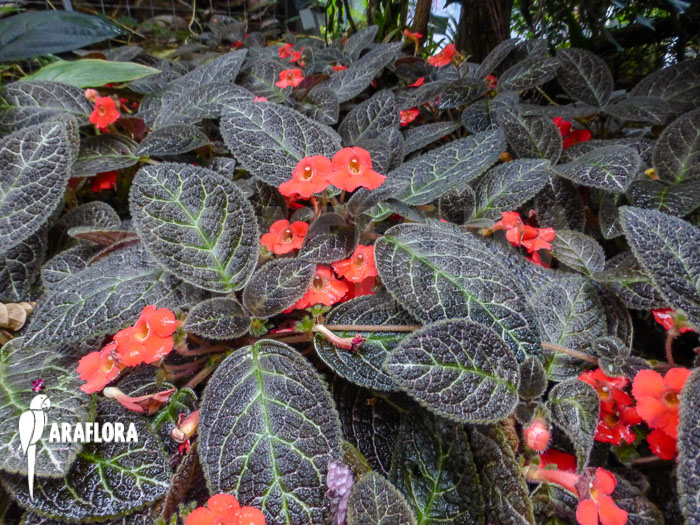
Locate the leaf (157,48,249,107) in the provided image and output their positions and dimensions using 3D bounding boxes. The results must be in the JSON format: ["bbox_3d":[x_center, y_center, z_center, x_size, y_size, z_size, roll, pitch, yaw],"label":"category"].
[{"bbox_3d":[-0.147,-0.183,0.485,0.055,0.016,0.118,32,63,22],"label":"leaf"}]

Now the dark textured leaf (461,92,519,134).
[{"bbox_3d":[0.131,-0.136,0.451,0.055,0.013,0.074,5,52,4],"label":"dark textured leaf"}]

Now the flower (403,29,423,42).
[{"bbox_3d":[0.097,-0.340,0.740,0.030,0.022,0.028,-18,3,10],"label":"flower"}]

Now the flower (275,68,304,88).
[{"bbox_3d":[-0.062,-0.188,0.497,0.029,0.021,0.019,-1,7,-2],"label":"flower"}]

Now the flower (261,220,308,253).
[{"bbox_3d":[-0.040,-0.015,0.297,0.028,0.021,0.019,-2,9,-3],"label":"flower"}]

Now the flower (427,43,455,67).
[{"bbox_3d":[0.107,-0.232,0.554,0.030,0.024,0.031,-50,39,4],"label":"flower"}]

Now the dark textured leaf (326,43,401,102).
[{"bbox_3d":[0.013,-0.184,0.470,0.051,0.014,0.107,32,62,28],"label":"dark textured leaf"}]

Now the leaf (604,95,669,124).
[{"bbox_3d":[0.274,-0.145,0.464,0.054,0.010,0.039,26,49,30],"label":"leaf"}]

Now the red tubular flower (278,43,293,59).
[{"bbox_3d":[-0.112,-0.372,0.857,0.027,0.028,0.024,5,9,8],"label":"red tubular flower"}]

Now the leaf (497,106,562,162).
[{"bbox_3d":[0.151,-0.112,0.412,0.054,0.014,0.076,-18,59,-15],"label":"leaf"}]

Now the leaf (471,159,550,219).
[{"bbox_3d":[0.116,-0.057,0.358,0.079,0.014,0.040,-35,53,-14],"label":"leaf"}]

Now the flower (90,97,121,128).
[{"bbox_3d":[-0.225,-0.138,0.453,0.029,0.029,0.026,2,6,3],"label":"flower"}]

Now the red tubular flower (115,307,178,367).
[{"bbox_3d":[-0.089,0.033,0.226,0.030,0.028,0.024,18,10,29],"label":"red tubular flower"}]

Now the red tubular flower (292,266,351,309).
[{"bbox_3d":[-0.018,0.015,0.270,0.030,0.023,0.019,4,13,6],"label":"red tubular flower"}]

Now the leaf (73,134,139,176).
[{"bbox_3d":[-0.186,-0.079,0.367,0.049,0.012,0.042,-11,42,-18],"label":"leaf"}]

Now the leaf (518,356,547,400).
[{"bbox_3d":[0.091,0.058,0.241,0.013,0.021,0.006,6,-8,3],"label":"leaf"}]

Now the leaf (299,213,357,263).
[{"bbox_3d":[-0.012,-0.012,0.250,0.037,0.008,0.028,-38,67,-20],"label":"leaf"}]

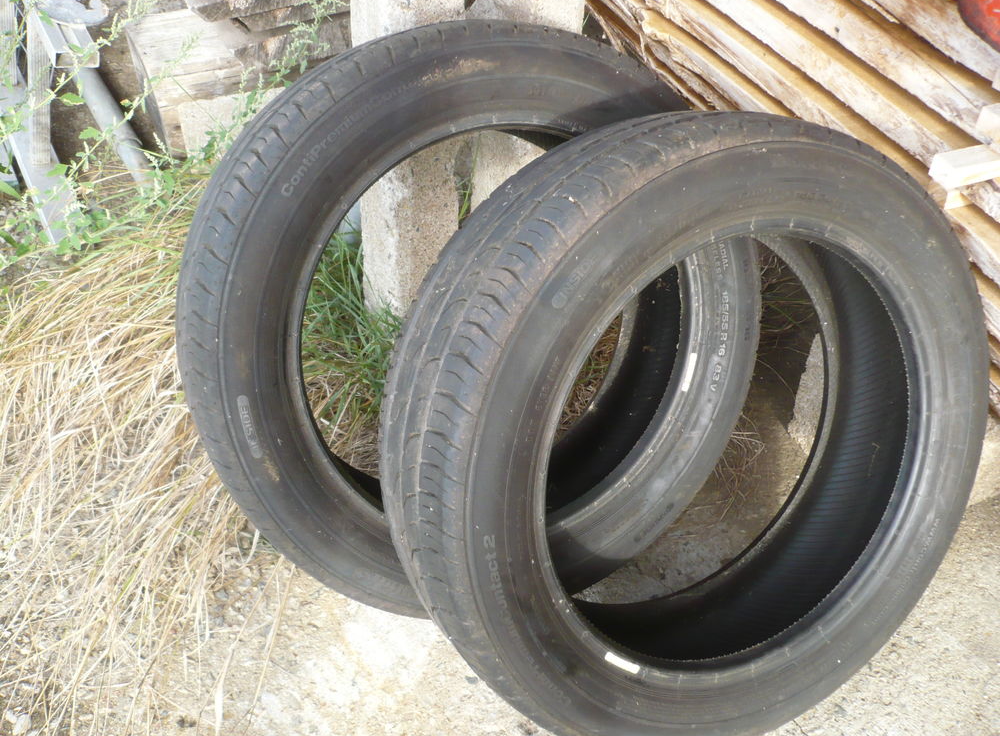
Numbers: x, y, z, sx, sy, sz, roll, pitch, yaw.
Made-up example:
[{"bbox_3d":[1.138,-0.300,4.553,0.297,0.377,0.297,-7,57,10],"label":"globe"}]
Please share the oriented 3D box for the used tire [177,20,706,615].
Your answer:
[{"bbox_3d":[-0.020,-0.046,1.069,0.608,0.608,0.187,-15,18,-19],"label":"used tire"}]

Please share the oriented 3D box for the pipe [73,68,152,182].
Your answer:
[{"bbox_3d":[-0.673,-0.435,1.750,0.046,0.046,0.425,-20,59,-24],"label":"pipe"}]

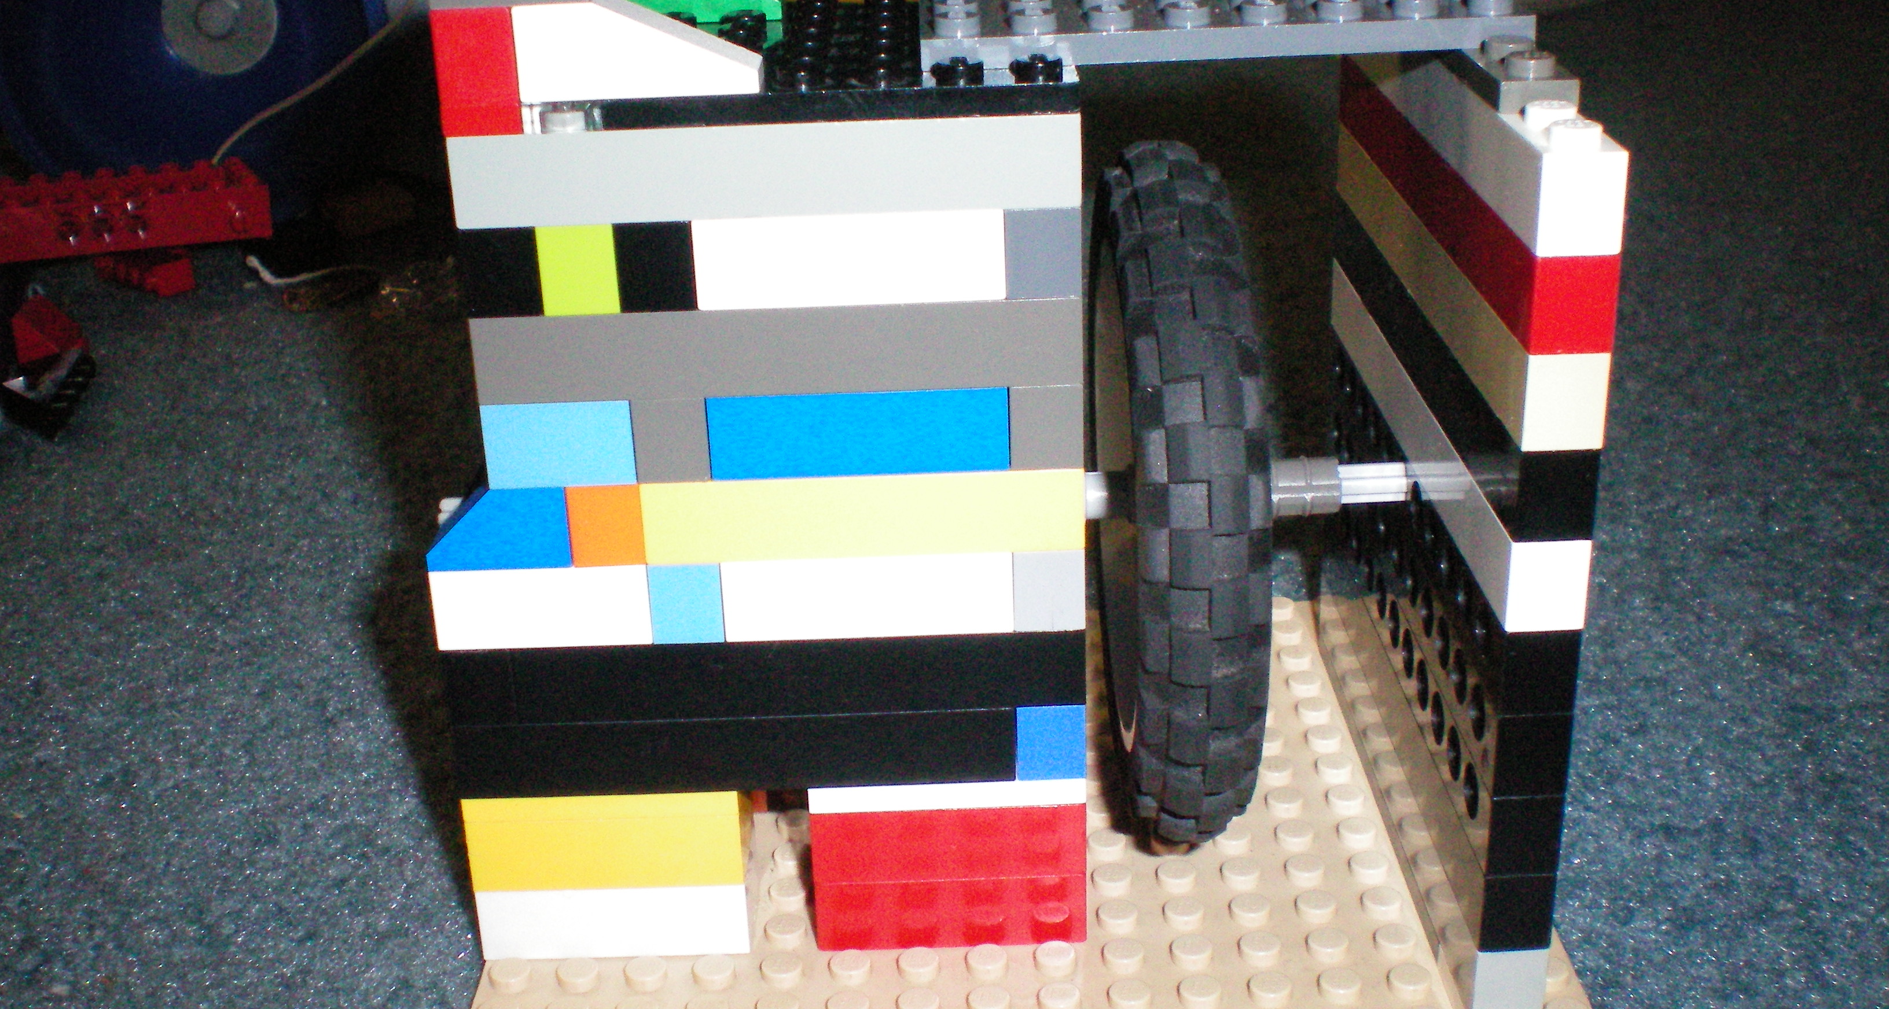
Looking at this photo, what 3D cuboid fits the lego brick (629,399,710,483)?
[{"bbox_3d":[-0.029,-0.008,0.224,0.008,0.010,0.009,-2,23,0],"label":"lego brick"}]

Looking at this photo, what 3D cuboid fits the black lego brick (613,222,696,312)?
[{"bbox_3d":[-0.030,-0.026,0.218,0.008,0.010,0.008,-2,23,0],"label":"black lego brick"}]

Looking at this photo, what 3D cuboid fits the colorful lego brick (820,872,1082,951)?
[{"bbox_3d":[0.001,0.045,0.252,0.032,0.010,0.016,-2,23,0],"label":"colorful lego brick"}]

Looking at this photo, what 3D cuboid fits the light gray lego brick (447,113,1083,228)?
[{"bbox_3d":[-0.018,-0.035,0.214,0.064,0.010,0.008,-2,23,0],"label":"light gray lego brick"}]

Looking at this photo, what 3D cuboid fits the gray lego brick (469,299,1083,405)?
[{"bbox_3d":[-0.018,-0.018,0.222,0.064,0.010,0.008,-2,23,0],"label":"gray lego brick"}]

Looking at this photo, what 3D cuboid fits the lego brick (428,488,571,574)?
[{"bbox_3d":[-0.049,0.001,0.229,0.016,0.010,0.008,-2,23,0],"label":"lego brick"}]

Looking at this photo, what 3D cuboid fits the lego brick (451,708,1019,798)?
[{"bbox_3d":[-0.024,0.027,0.240,0.064,0.010,0.008,-2,23,0],"label":"lego brick"}]

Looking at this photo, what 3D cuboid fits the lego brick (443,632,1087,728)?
[{"bbox_3d":[-0.020,0.018,0.237,0.072,0.010,0.008,-2,23,0],"label":"lego brick"}]

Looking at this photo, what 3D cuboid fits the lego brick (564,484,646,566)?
[{"bbox_3d":[-0.037,0.001,0.228,0.008,0.010,0.009,-2,23,0],"label":"lego brick"}]

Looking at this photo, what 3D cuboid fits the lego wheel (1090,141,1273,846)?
[{"bbox_3d":[0.026,-0.001,0.249,0.015,0.082,0.082,-2,23,0],"label":"lego wheel"}]

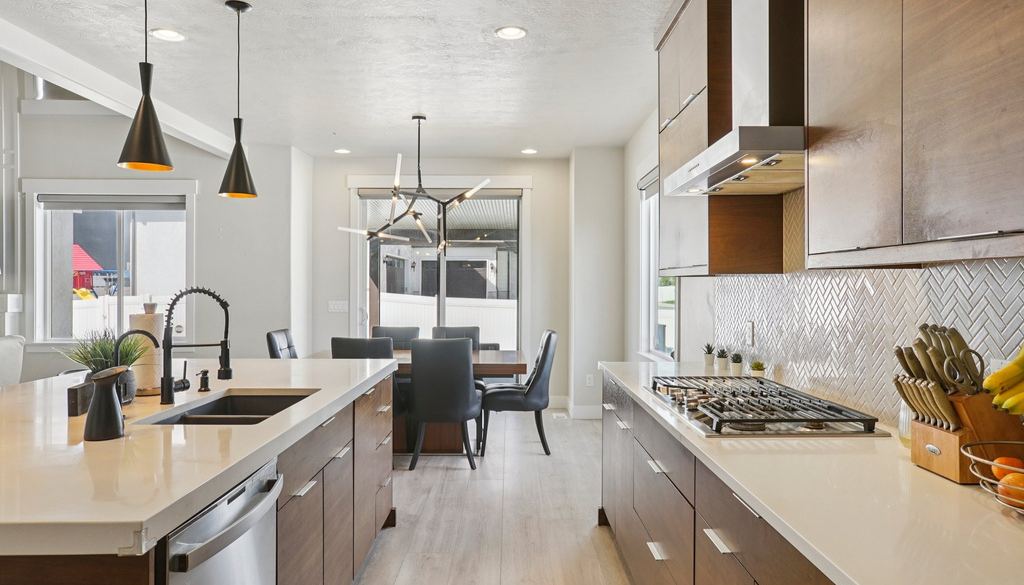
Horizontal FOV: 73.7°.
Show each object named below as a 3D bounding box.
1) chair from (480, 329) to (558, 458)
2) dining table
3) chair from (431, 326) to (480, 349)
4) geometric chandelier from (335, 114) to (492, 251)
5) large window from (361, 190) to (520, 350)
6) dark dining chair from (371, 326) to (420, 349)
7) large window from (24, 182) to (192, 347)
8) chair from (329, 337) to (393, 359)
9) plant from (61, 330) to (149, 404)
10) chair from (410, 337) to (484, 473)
[{"bbox_3d":[0.052,0.796,5.579,0.620,0.960,0.500,0,1,-4],"label":"chair"},{"bbox_3d":[-0.778,0.901,5.572,1.780,0.750,1.040,0,1,0],"label":"dining table"},{"bbox_3d":[-0.507,0.795,5.970,0.500,0.955,0.620,0,1,0],"label":"chair"},{"bbox_3d":[-0.768,-0.861,5.553,1.200,1.145,0.950,0,1,0],"label":"geometric chandelier"},{"bbox_3d":[-0.784,0.072,7.423,1.770,2.370,0.120,0,1,0],"label":"large window"},{"bbox_3d":[-1.062,0.795,5.971,0.500,0.955,0.620,0,1,0],"label":"dark dining chair"},{"bbox_3d":[-3.970,-0.297,6.786,1.640,1.600,0.120,0,1,0],"label":"large window"},{"bbox_3d":[-1.074,0.803,5.201,0.500,0.955,0.620,0,1,0],"label":"chair"},{"bbox_3d":[-1.460,0.255,2.446,0.310,0.265,0.290,0,1,0],"label":"plant"},{"bbox_3d":[-0.509,0.803,5.200,0.500,0.955,0.620,0,1,0],"label":"chair"}]

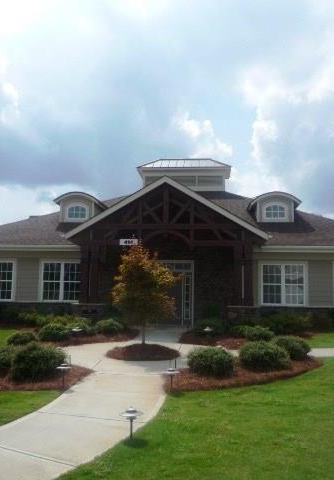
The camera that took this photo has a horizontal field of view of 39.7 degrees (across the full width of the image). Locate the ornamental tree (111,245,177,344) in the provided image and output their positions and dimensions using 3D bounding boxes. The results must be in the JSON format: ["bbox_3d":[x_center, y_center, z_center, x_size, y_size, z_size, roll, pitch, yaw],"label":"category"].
[{"bbox_3d":[-0.480,1.323,11.285,1.596,2.418,1.596,0,-5,5],"label":"ornamental tree"}]

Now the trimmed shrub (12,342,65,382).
[{"bbox_3d":[-2.107,1.981,7.613,0.873,0.616,0.785,2,-5,-15],"label":"trimmed shrub"}]

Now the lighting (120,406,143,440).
[{"bbox_3d":[-0.383,1.988,5.028,0.260,0.343,0.260,0,-5,5],"label":"lighting"}]

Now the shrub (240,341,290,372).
[{"bbox_3d":[1.880,2.191,8.868,0.957,0.528,0.909,0,-5,12],"label":"shrub"}]

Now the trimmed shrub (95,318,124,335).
[{"bbox_3d":[-1.834,2.755,14.807,0.874,0.485,0.830,1,-5,-7],"label":"trimmed shrub"}]

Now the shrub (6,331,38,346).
[{"bbox_3d":[-3.636,2.482,11.633,0.721,0.387,0.685,2,-5,-17],"label":"shrub"}]

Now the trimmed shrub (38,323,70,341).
[{"bbox_3d":[-3.049,2.462,12.454,0.861,0.472,0.818,0,-5,5],"label":"trimmed shrub"}]

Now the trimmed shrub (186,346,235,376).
[{"bbox_3d":[0.757,2.090,8.031,0.797,0.472,0.757,0,-5,5],"label":"trimmed shrub"}]

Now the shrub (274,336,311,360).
[{"bbox_3d":[2.727,2.354,10.167,0.871,0.501,0.827,-1,-5,15],"label":"shrub"}]

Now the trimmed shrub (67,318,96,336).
[{"bbox_3d":[-2.468,2.533,13.386,0.809,0.514,0.769,0,-5,5],"label":"trimmed shrub"}]

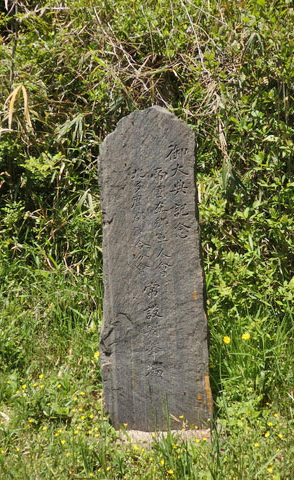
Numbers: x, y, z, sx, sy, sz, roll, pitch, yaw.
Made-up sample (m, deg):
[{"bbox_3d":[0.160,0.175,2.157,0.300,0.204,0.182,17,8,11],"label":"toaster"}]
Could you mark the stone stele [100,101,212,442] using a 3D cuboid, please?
[{"bbox_3d":[0.041,0.138,2.400,0.455,1.380,0.120,-1,6,2],"label":"stone stele"}]

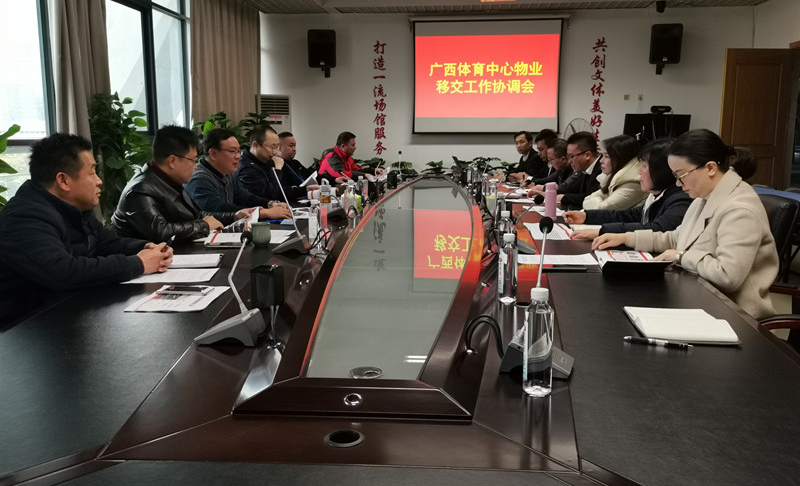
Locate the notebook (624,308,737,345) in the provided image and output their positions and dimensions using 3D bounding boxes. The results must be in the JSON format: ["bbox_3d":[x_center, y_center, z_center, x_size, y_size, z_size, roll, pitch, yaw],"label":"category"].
[{"bbox_3d":[0.718,0.201,1.723,0.228,0.016,0.300,2,9,10],"label":"notebook"}]

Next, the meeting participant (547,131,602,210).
[{"bbox_3d":[1.270,-0.075,4.293,0.630,1.250,0.510,0,9,2],"label":"meeting participant"}]

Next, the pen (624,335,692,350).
[{"bbox_3d":[0.599,0.230,1.554,0.151,0.012,0.012,4,10,25],"label":"pen"}]

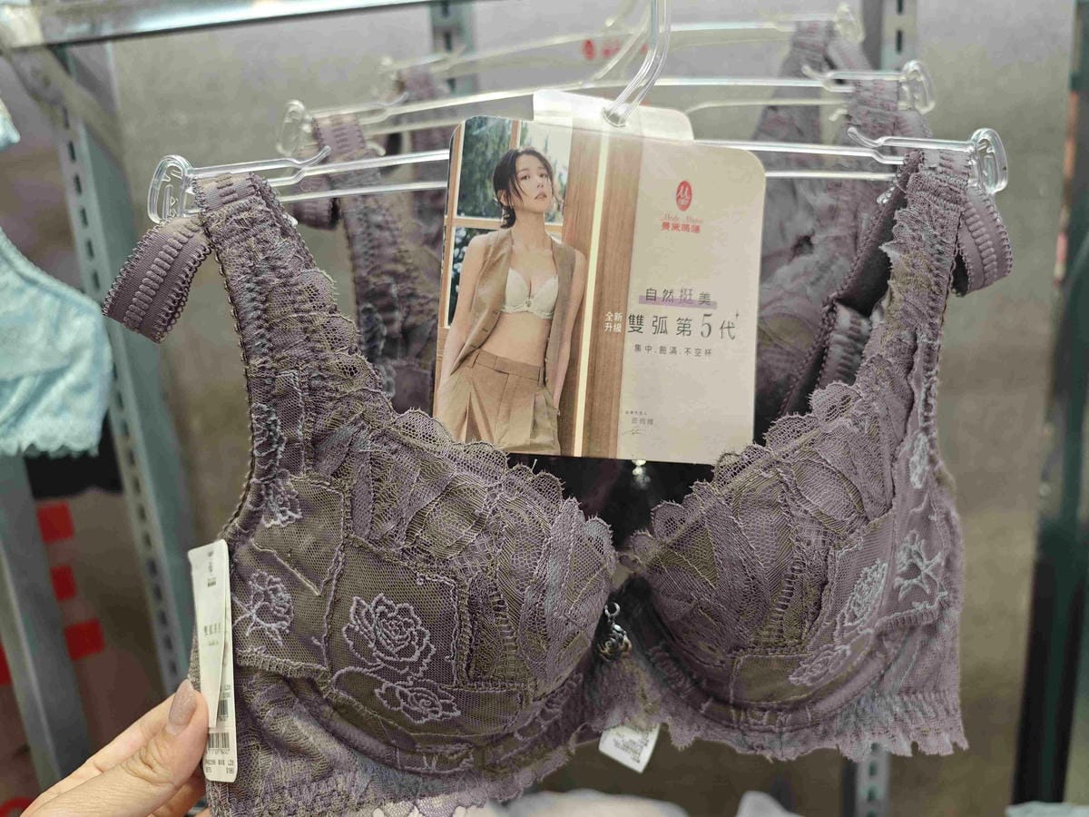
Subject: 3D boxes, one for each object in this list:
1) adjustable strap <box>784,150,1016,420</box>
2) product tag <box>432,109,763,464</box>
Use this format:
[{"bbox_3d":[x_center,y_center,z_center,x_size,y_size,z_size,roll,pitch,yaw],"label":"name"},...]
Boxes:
[{"bbox_3d":[0.138,-0.050,0.286,0.081,0.094,0.050,-3,7,-8],"label":"adjustable strap"},{"bbox_3d":[0.023,-0.043,0.270,0.122,0.122,0.005,4,-3,-9],"label":"product tag"}]

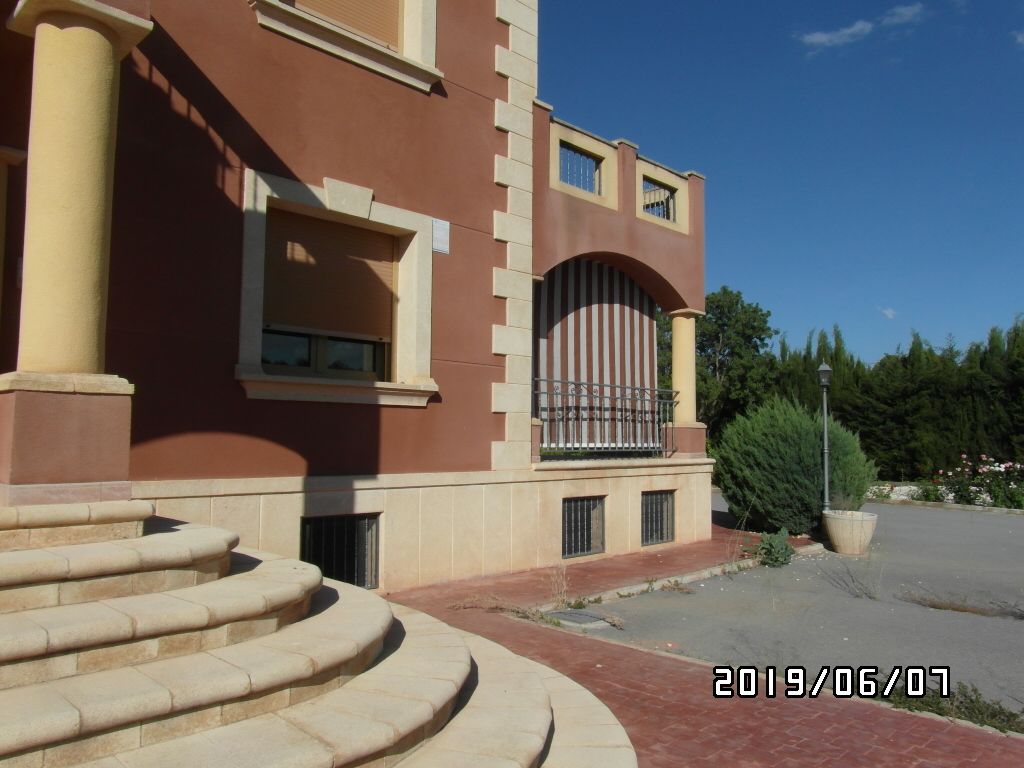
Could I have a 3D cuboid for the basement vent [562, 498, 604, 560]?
[{"bbox_3d":[0.849,1.756,8.768,0.810,0.755,0.130,4,-6,-42],"label":"basement vent"}]

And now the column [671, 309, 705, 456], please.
[{"bbox_3d":[2.608,0.003,10.705,0.440,2.180,0.440,4,-6,-42],"label":"column"}]

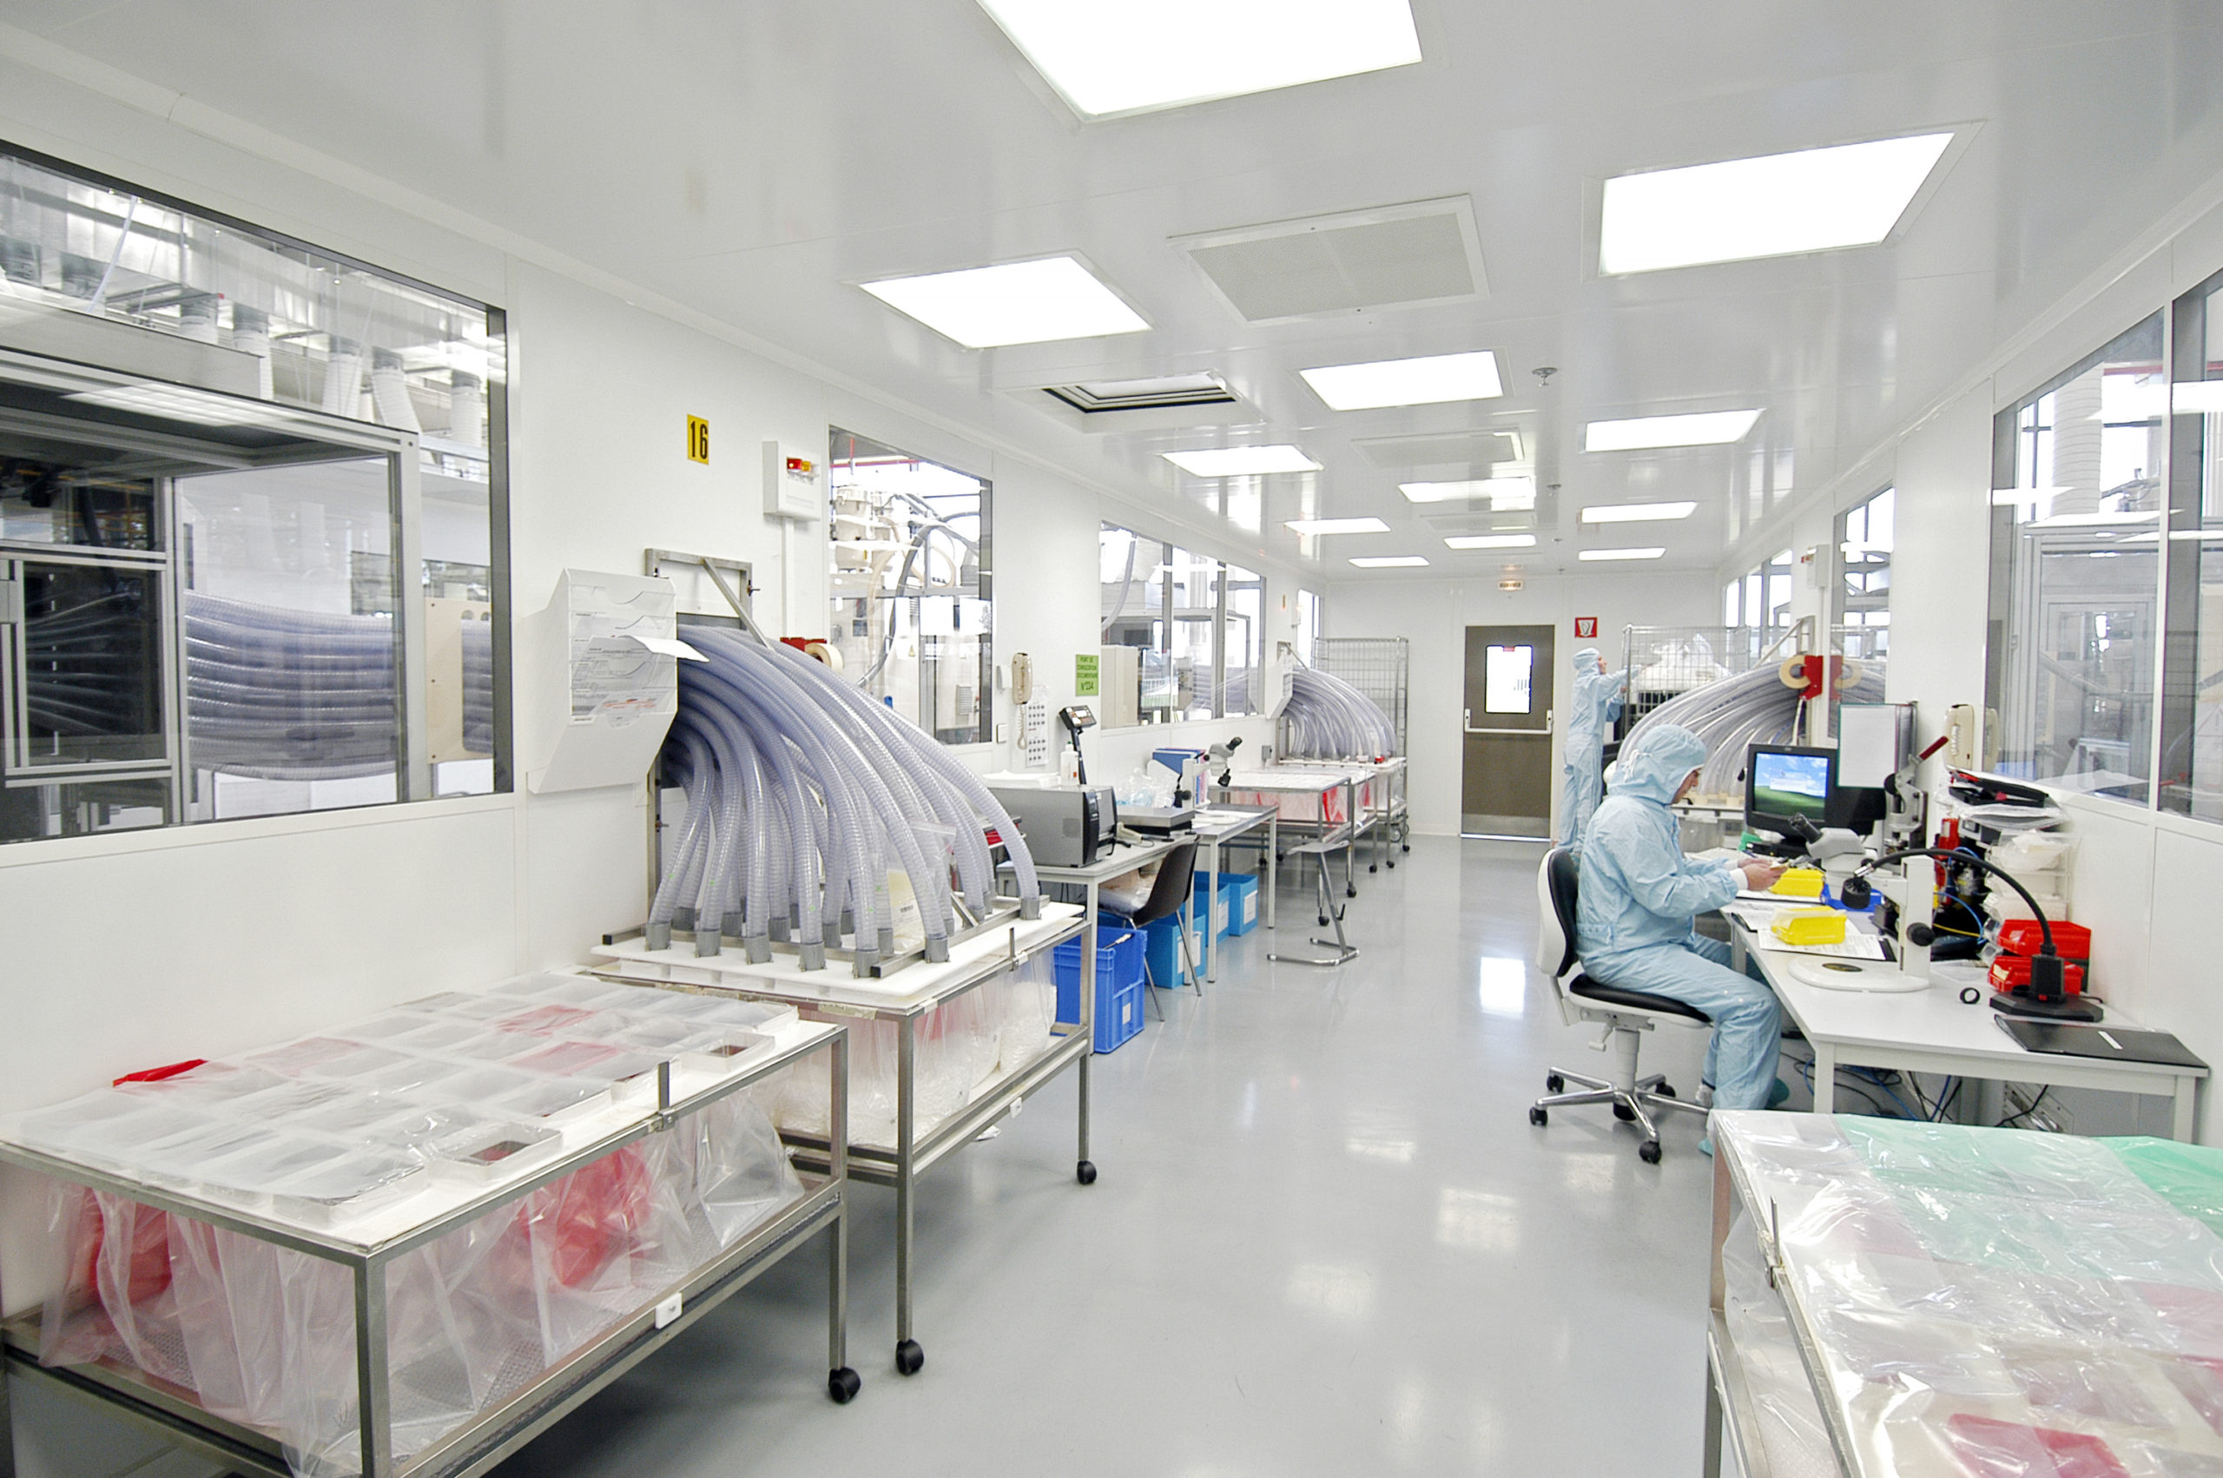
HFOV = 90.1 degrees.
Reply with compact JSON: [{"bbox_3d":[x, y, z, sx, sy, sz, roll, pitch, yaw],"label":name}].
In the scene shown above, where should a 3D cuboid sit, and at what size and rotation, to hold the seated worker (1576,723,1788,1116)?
[{"bbox_3d":[1.922,0.611,3.776,0.670,1.320,0.540,1,3,16],"label":"seated worker"}]

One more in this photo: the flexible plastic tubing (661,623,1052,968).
[{"bbox_3d":[-0.757,0.099,3.014,1.010,0.810,0.940,2,3,22],"label":"flexible plastic tubing"}]

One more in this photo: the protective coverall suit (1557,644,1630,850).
[{"bbox_3d":[4.197,0.106,9.677,0.582,1.785,0.522,1,3,11],"label":"protective coverall suit"}]

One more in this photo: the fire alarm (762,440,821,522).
[{"bbox_3d":[-1.018,-0.822,3.567,0.057,0.212,0.235,2,3,22],"label":"fire alarm"}]

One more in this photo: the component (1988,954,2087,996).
[{"bbox_3d":[2.241,0.572,2.700,0.166,0.077,0.108,1,3,23],"label":"component"}]

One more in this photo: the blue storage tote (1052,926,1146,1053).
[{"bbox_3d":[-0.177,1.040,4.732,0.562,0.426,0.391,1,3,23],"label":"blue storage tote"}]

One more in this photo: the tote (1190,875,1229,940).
[{"bbox_3d":[0.440,1.018,6.475,0.431,0.301,0.311,1,3,23],"label":"tote"}]

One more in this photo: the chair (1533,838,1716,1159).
[{"bbox_3d":[1.756,0.841,3.726,0.632,0.923,0.642,1,3,28],"label":"chair"}]

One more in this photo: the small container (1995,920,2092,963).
[{"bbox_3d":[2.268,0.489,2.706,0.166,0.080,0.108,1,3,23],"label":"small container"}]

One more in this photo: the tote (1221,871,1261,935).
[{"bbox_3d":[0.646,1.002,6.786,0.431,0.301,0.331,1,3,23],"label":"tote"}]

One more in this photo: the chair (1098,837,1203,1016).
[{"bbox_3d":[0.123,0.845,5.188,0.540,0.780,0.480,2,3,26],"label":"chair"}]

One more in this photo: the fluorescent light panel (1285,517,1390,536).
[{"bbox_3d":[1.492,-1.419,7.342,0.610,0.050,0.610,2,3,22],"label":"fluorescent light panel"}]

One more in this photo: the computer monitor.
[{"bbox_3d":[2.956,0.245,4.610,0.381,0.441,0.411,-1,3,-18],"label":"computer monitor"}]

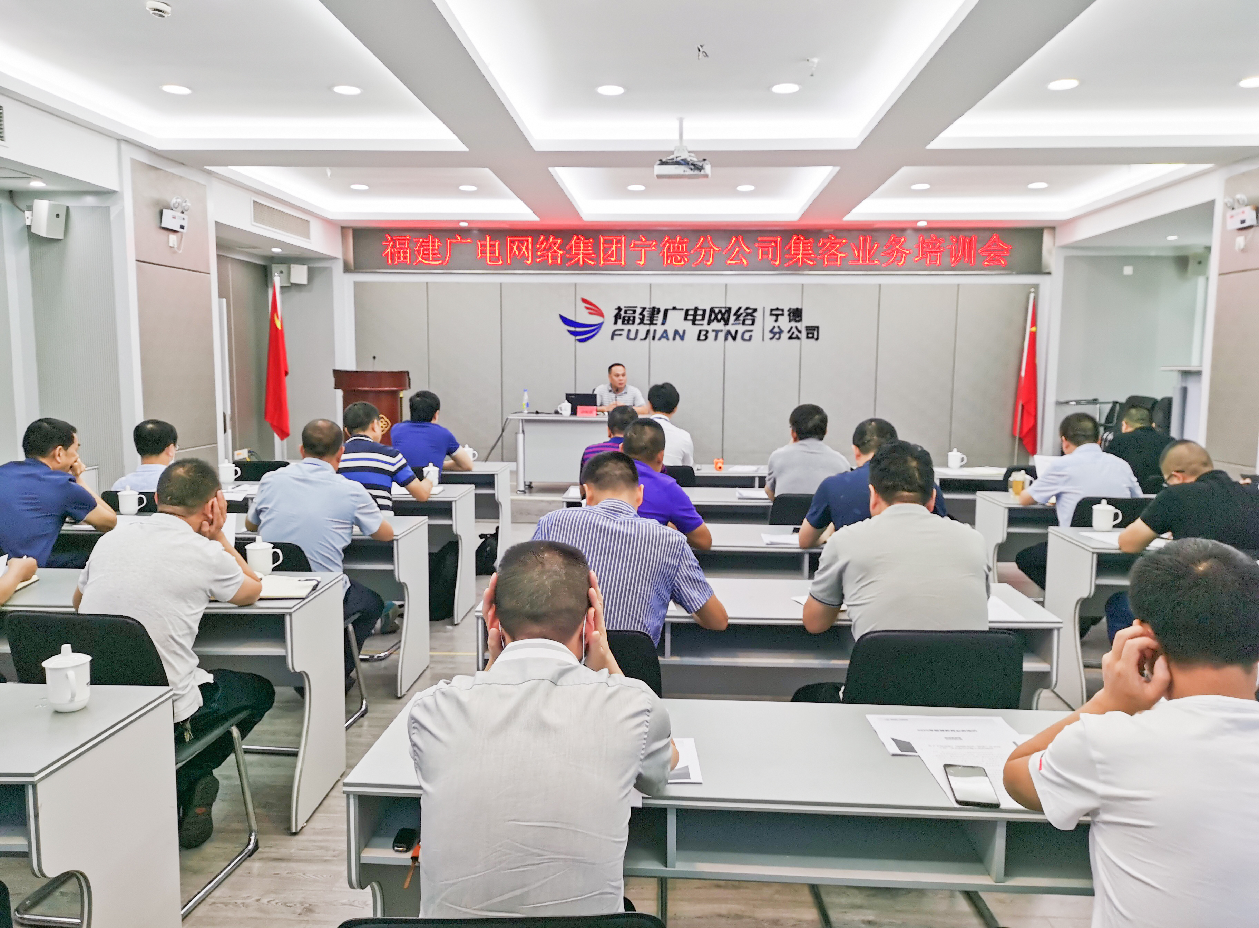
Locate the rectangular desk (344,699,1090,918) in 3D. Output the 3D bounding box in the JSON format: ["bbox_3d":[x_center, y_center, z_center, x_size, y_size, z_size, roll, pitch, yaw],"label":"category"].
[{"bbox_3d":[0.366,0.941,2.026,1.770,0.740,0.500,1,6,3],"label":"rectangular desk"}]

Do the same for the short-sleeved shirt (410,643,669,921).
[{"bbox_3d":[-0.150,0.577,1.713,0.470,0.580,0.420,1,6,3],"label":"short-sleeved shirt"}]

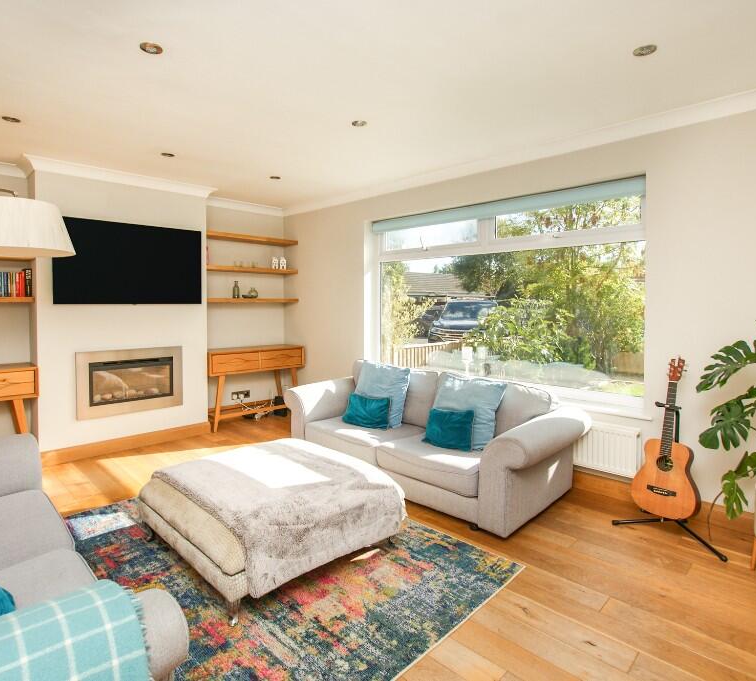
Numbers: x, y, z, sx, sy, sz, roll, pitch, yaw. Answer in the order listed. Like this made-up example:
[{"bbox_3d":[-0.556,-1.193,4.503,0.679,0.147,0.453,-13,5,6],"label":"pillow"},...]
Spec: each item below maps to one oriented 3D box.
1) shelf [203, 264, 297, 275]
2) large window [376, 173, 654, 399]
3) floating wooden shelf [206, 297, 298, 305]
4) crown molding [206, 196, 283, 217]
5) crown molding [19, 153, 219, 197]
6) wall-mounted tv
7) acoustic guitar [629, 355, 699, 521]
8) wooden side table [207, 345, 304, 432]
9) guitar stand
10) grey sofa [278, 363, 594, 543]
[{"bbox_3d":[-1.587,-0.838,5.179,1.210,0.050,0.294,-3,5,-44],"label":"shelf"},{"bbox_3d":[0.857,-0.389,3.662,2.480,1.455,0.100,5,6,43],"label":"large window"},{"bbox_3d":[-1.587,-0.483,5.186,1.210,0.050,0.294,-3,5,-44],"label":"floating wooden shelf"},{"bbox_3d":[-1.644,-1.633,5.252,1.157,0.094,0.084,-3,5,-44],"label":"crown molding"},{"bbox_3d":[-2.337,-1.516,4.058,1.589,0.094,0.084,-3,5,-44],"label":"crown molding"},{"bbox_3d":[-2.341,-0.727,4.088,1.248,0.757,0.047,-3,5,-44],"label":"wall-mounted tv"},{"bbox_3d":[1.774,0.589,2.592,0.105,0.952,0.320,8,-3,-44],"label":"acoustic guitar"},{"bbox_3d":[-1.397,0.487,4.758,0.360,0.804,1.163,5,6,43],"label":"wooden side table"},{"bbox_3d":[1.820,0.764,2.611,0.358,0.787,0.578,-3,5,-44],"label":"guitar stand"},{"bbox_3d":[0.351,0.659,3.543,0.968,0.809,2.362,-3,5,-44],"label":"grey sofa"}]

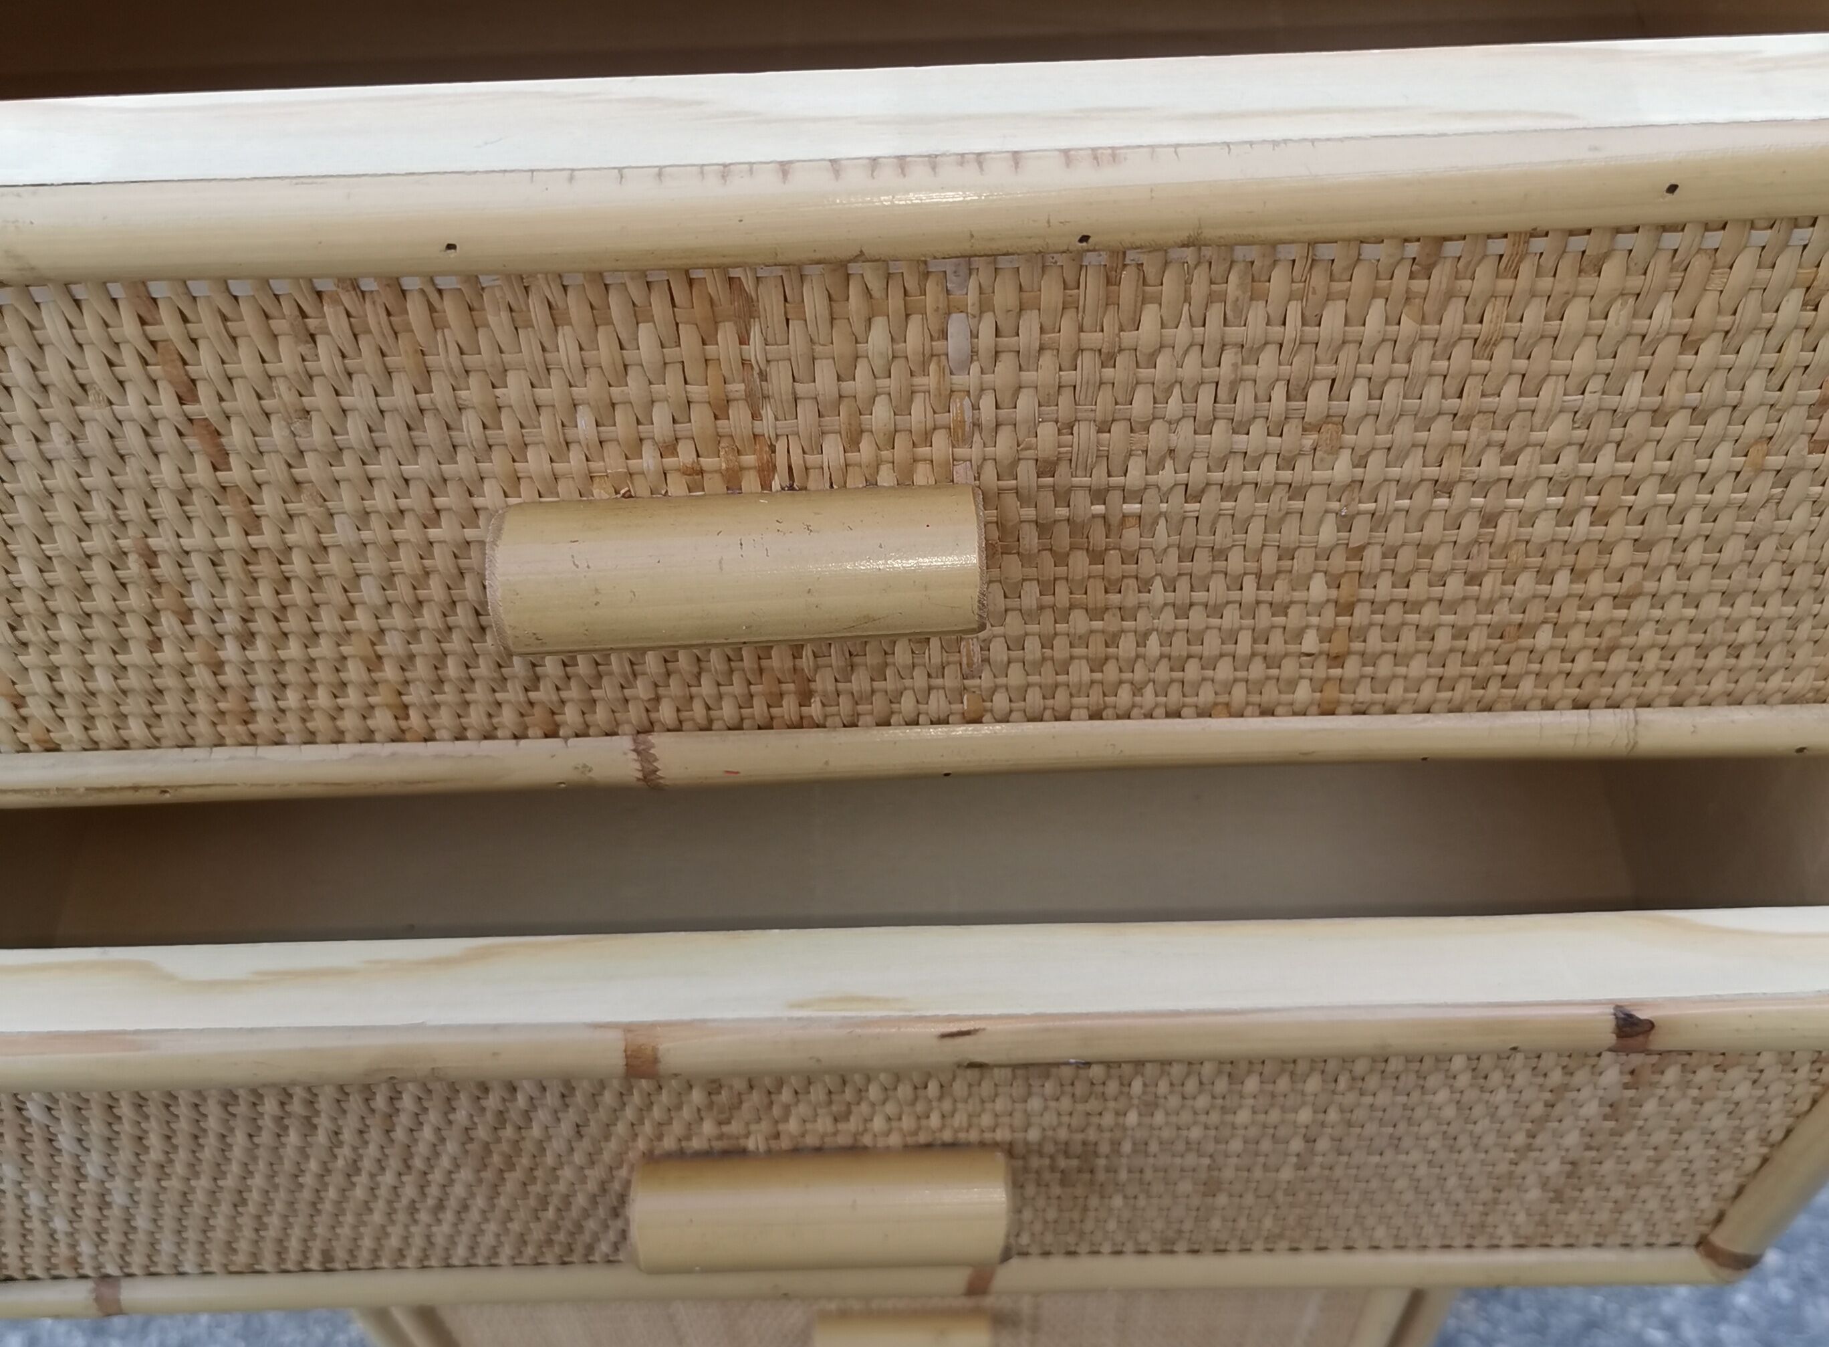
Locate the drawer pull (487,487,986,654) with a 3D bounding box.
[{"bbox_3d":[-0.031,-0.019,0.350,0.088,0.028,0.028,-2,53,2],"label":"drawer pull"}]

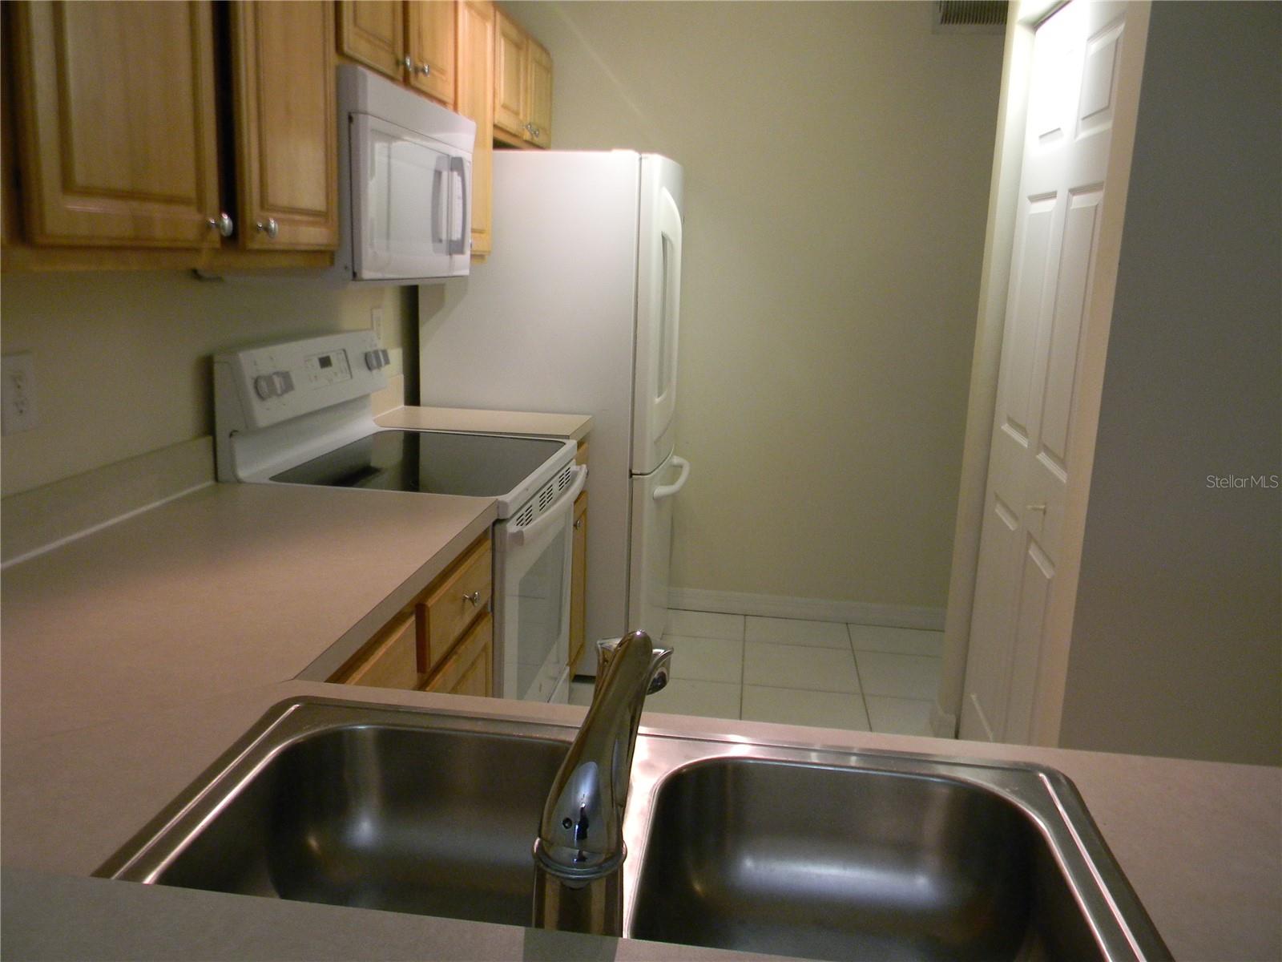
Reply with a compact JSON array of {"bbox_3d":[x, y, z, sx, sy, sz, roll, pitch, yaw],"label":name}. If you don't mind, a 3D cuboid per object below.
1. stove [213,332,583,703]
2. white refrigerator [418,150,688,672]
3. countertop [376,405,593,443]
[{"bbox_3d":[-0.531,0.257,2.592,0.685,1.180,0.764,3,12,7],"label":"stove"},{"bbox_3d":[-0.257,-0.242,3.669,0.833,1.710,0.765,3,12,7],"label":"white refrigerator"},{"bbox_3d":[-0.484,-0.163,3.087,0.625,0.039,0.373,3,12,7],"label":"countertop"}]

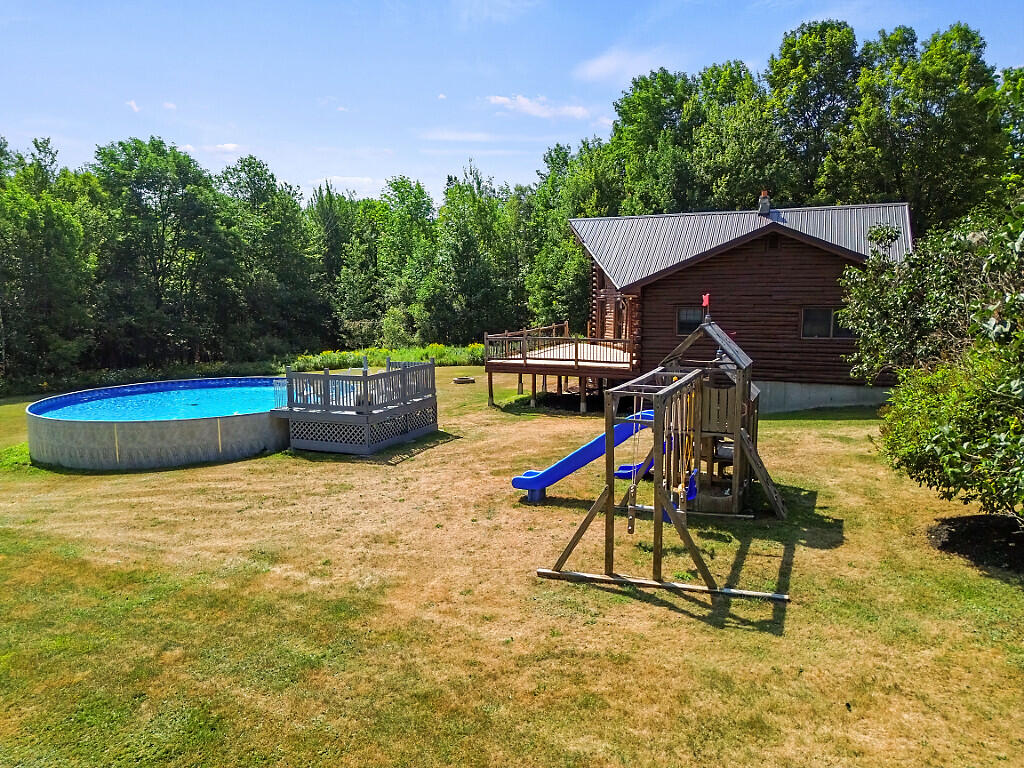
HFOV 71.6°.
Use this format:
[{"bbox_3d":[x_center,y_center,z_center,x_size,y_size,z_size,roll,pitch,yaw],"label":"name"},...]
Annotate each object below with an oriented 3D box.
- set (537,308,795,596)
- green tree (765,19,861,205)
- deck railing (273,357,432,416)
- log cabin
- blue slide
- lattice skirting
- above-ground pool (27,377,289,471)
[{"bbox_3d":[3.409,0.593,12.849,3.400,3.600,7.750,3,8,24],"label":"set"},{"bbox_3d":[17.077,-11.197,41.254,6.200,18.957,6.200,3,8,24],"label":"green tree"},{"bbox_3d":[-4.150,-0.019,19.975,2.514,1.184,3.416,3,8,24],"label":"deck railing"},{"bbox_3d":[7.490,-3.228,27.054,14.300,7.500,11.000,3,8,24],"label":"log cabin"},{"bbox_3d":[1.476,1.418,14.253,3.100,2.050,0.580,3,8,24],"label":"blue slide"},{"bbox_3d":[-4.093,1.160,20.111,2.414,0.900,3.416,3,8,24],"label":"lattice skirting"},{"bbox_3d":[-9.687,0.952,22.229,8.900,1.180,8.900,-1,8,0],"label":"above-ground pool"}]

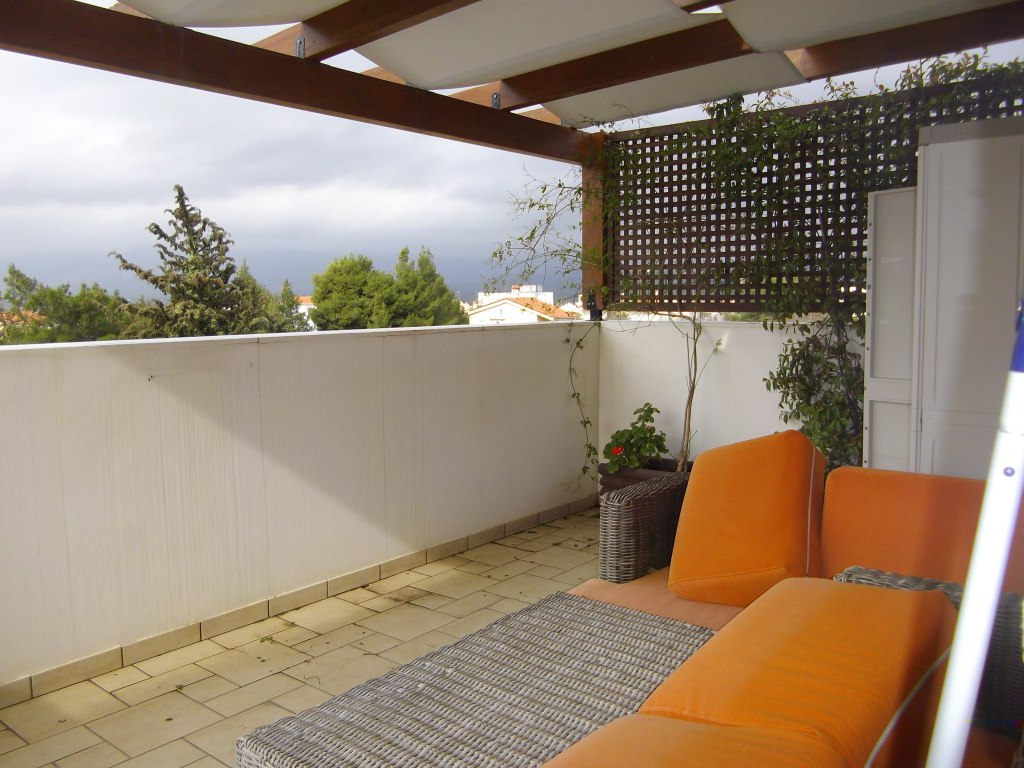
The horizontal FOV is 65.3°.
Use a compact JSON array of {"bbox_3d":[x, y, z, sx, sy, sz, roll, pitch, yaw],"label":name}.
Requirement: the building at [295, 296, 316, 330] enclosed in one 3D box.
[{"bbox_3d":[-19.457,-4.063,74.068,9.000,7.980,8.000,-3,6,-20],"label":"building"}]

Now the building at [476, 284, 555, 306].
[{"bbox_3d":[0.899,-7.678,99.728,9.200,9.280,9.000,0,6,6],"label":"building"}]

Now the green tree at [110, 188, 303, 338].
[{"bbox_3d":[-8.689,-0.187,22.204,5.300,10.650,5.300,-3,6,-23],"label":"green tree"}]

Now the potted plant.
[{"bbox_3d":[0.898,0.522,4.970,0.550,0.810,0.500,4,8,41],"label":"potted plant"}]

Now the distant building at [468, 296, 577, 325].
[{"bbox_3d":[0.889,-4.132,73.154,8.400,7.710,10.000,1,6,15],"label":"distant building"}]

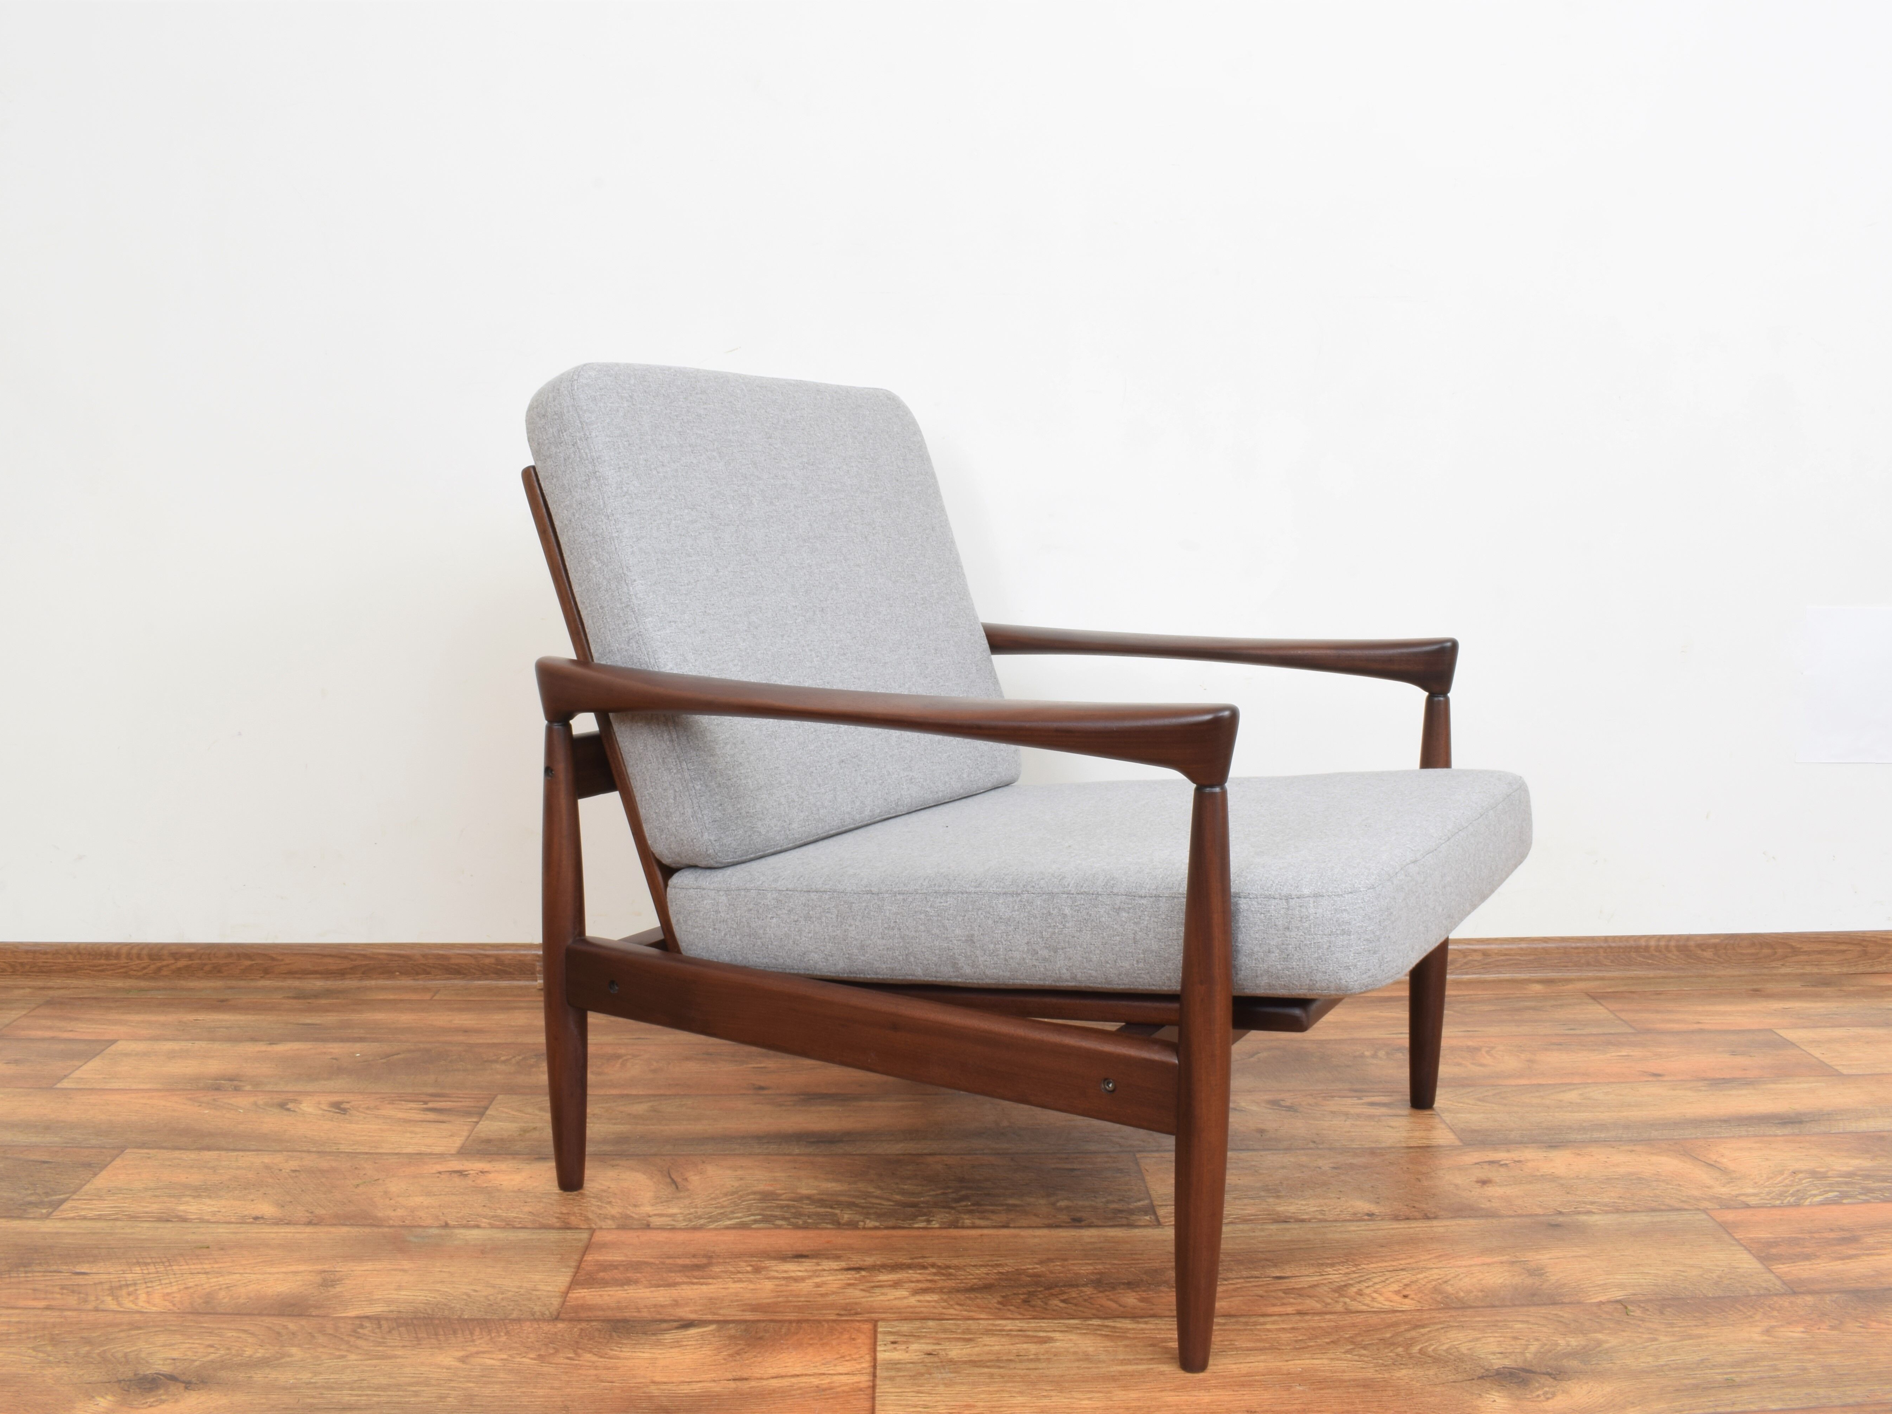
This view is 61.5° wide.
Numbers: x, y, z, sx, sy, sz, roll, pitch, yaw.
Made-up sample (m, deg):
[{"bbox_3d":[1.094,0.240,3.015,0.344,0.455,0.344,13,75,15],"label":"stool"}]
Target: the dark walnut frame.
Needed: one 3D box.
[{"bbox_3d":[0.066,0.114,1.784,0.913,0.762,0.723,5,10,32],"label":"dark walnut frame"}]

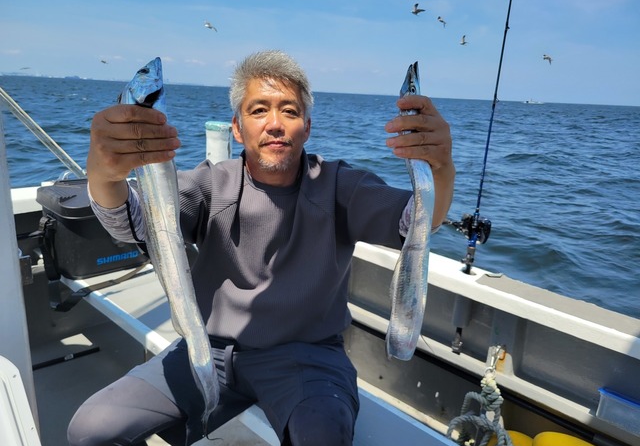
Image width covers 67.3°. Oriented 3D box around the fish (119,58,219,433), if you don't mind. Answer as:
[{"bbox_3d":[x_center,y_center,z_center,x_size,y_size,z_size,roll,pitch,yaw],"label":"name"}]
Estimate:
[{"bbox_3d":[-0.228,0.100,0.795,0.085,0.713,0.050,0,28,-3],"label":"fish"}]

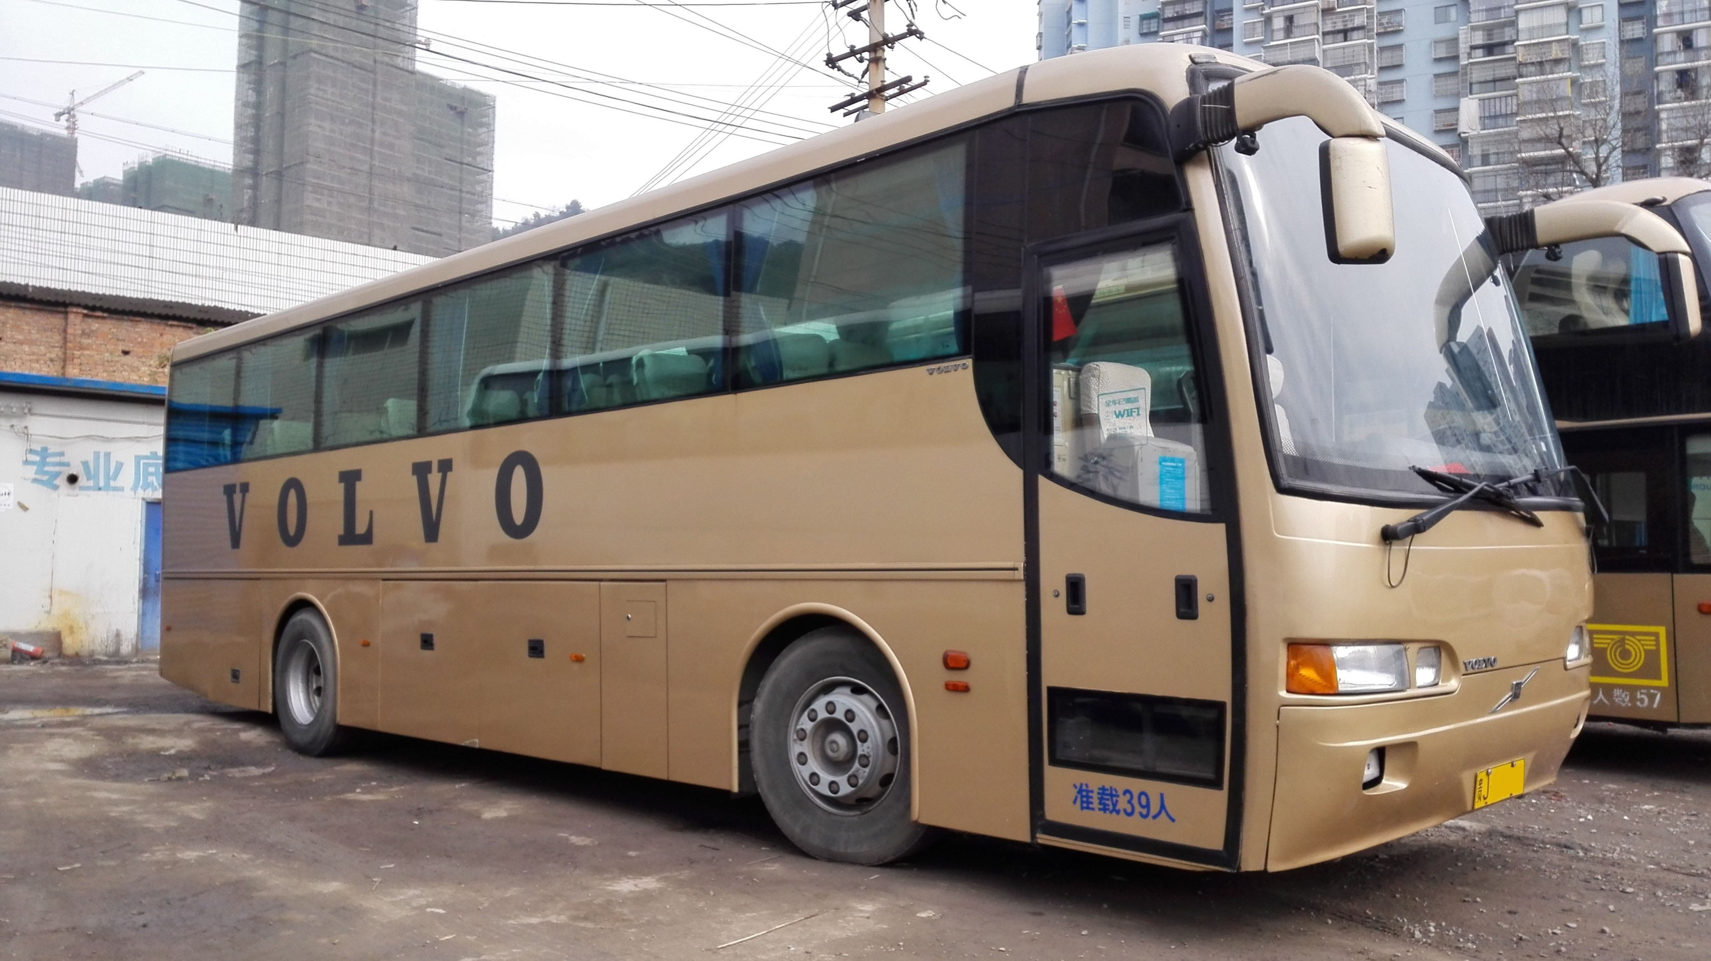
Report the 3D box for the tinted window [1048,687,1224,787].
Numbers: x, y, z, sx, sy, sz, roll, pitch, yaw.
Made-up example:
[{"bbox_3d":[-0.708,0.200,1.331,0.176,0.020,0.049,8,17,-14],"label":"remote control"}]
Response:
[{"bbox_3d":[1.013,0.934,4.648,0.727,0.302,0.050,-4,-6,42],"label":"tinted window"}]

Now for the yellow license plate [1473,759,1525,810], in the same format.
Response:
[{"bbox_3d":[2.402,1.138,4.740,0.440,0.140,0.020,4,9,-42],"label":"yellow license plate"}]

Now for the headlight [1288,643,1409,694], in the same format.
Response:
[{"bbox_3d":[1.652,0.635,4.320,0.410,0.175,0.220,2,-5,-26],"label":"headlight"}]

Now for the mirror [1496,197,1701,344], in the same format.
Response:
[{"bbox_3d":[3.334,-0.937,5.812,0.880,0.640,0.270,-4,-6,42],"label":"mirror"}]

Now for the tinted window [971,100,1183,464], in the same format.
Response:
[{"bbox_3d":[0.852,-0.772,5.019,0.930,1.415,0.120,-3,-8,39],"label":"tinted window"}]

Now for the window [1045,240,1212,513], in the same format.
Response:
[{"bbox_3d":[1.023,-0.398,4.808,0.680,1.062,0.070,-3,-8,39],"label":"window"}]

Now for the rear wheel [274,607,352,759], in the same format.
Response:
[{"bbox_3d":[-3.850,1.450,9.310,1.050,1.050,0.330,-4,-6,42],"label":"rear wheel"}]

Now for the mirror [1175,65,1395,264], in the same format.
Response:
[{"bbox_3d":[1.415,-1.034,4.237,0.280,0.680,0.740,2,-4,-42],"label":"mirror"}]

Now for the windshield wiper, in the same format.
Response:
[{"bbox_3d":[2.262,0.089,4.674,1.030,0.250,0.140,1,-4,-36],"label":"windshield wiper"}]

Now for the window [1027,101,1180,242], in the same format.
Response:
[{"bbox_3d":[0.941,-1.195,4.777,0.670,0.520,0.060,-4,-9,43],"label":"window"}]

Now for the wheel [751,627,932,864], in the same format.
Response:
[{"bbox_3d":[0.007,1.147,5.605,1.030,1.020,0.290,-3,-4,34],"label":"wheel"}]

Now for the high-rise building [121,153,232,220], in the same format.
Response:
[{"bbox_3d":[-186.000,-37.000,358.000,20.000,105.000,29.000,-3,-4,30],"label":"high-rise building"}]

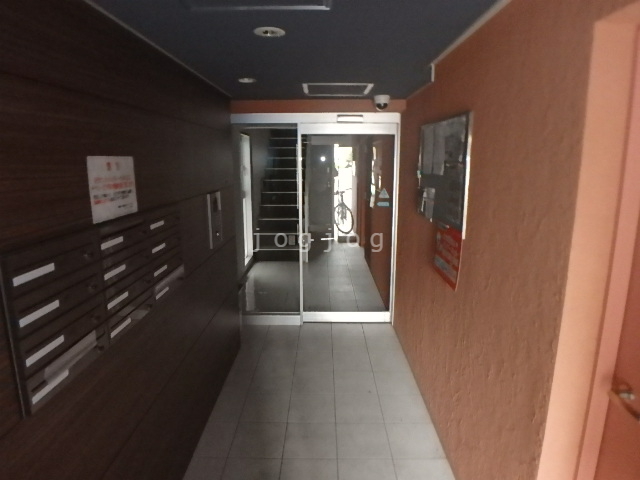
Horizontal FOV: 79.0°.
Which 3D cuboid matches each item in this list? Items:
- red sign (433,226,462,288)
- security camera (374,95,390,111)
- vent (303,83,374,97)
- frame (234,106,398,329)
[{"bbox_3d":[0.694,0.074,2.156,0.012,0.295,0.430,0,12,1],"label":"red sign"},{"bbox_3d":[0.497,-1.086,3.096,0.125,0.108,0.125,0,12,1],"label":"security camera"},{"bbox_3d":[0.130,-1.073,2.802,0.470,0.025,0.510,0,12,1],"label":"vent"},{"bbox_3d":[-0.034,-0.154,3.708,1.525,2.020,0.120,0,11,0],"label":"frame"}]

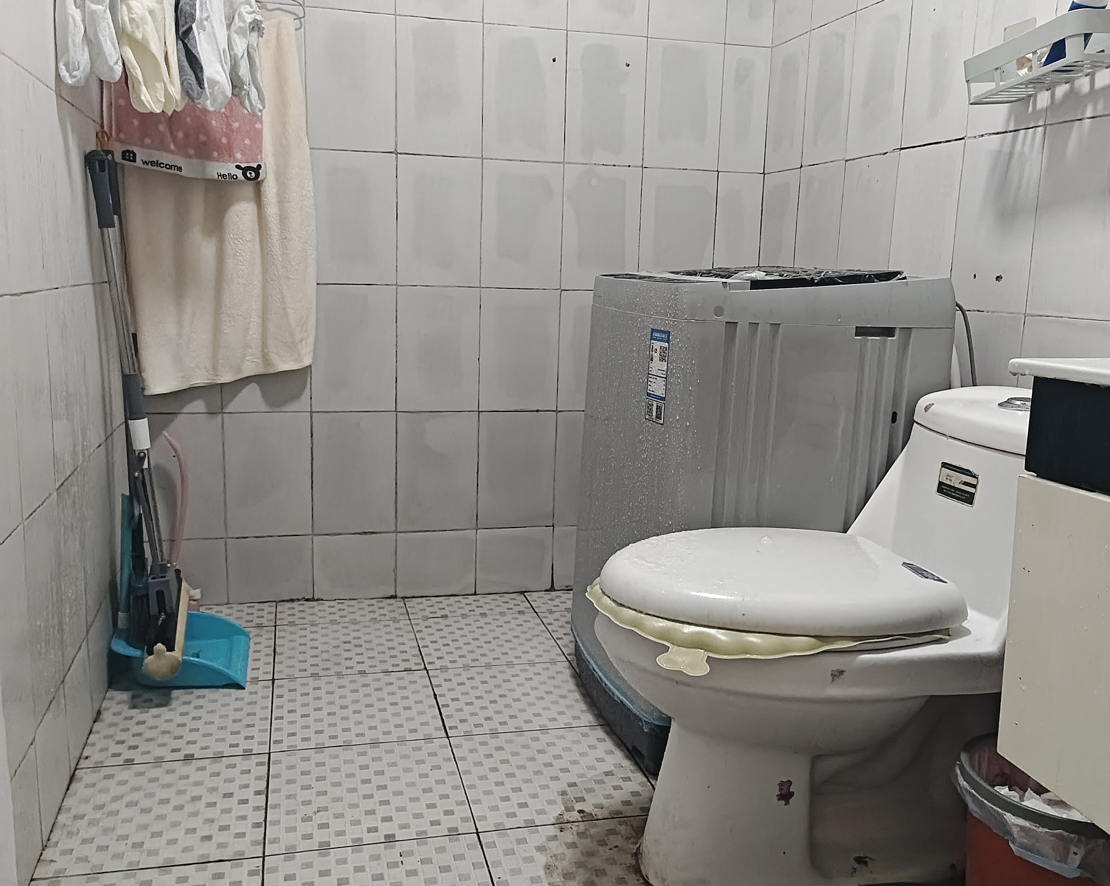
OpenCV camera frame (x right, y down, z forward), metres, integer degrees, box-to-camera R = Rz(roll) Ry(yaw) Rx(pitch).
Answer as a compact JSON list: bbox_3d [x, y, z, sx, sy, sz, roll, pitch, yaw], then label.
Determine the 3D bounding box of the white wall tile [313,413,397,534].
[{"bbox_3d":[-0.484,0.073,2.381,0.200,0.300,0.010,-1,11,-14],"label":"white wall tile"}]

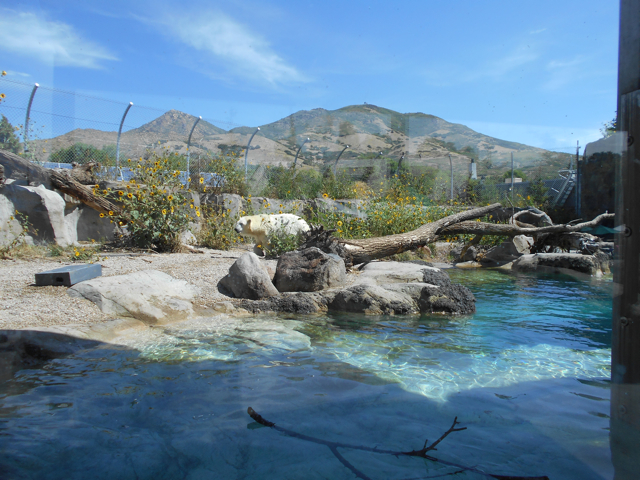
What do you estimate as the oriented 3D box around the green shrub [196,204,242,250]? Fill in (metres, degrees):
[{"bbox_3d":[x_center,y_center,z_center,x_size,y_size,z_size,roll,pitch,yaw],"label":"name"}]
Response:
[{"bbox_3d":[-2.745,-0.338,13.000,1.200,1.250,1.050,0,3,0],"label":"green shrub"}]

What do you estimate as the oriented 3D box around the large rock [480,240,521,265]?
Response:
[{"bbox_3d":[4.055,0.303,10.800,0.880,0.520,0.750,1,3,20],"label":"large rock"}]

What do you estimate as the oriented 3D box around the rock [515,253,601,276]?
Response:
[{"bbox_3d":[4.743,0.489,9.600,1.750,0.420,0.850,1,3,25],"label":"rock"}]

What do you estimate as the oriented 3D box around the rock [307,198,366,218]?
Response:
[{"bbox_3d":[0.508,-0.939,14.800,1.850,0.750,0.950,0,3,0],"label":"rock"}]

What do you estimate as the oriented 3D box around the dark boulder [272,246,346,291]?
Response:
[{"bbox_3d":[-0.132,0.425,6.700,0.980,0.620,0.750,0,3,0],"label":"dark boulder"}]

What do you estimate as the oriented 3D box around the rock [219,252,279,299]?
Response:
[{"bbox_3d":[-0.937,0.478,6.300,0.780,0.600,0.650,0,3,0],"label":"rock"}]

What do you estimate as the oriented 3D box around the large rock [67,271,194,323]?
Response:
[{"bbox_3d":[-2.223,0.670,5.700,1.420,0.400,1.100,-1,3,-20],"label":"large rock"}]

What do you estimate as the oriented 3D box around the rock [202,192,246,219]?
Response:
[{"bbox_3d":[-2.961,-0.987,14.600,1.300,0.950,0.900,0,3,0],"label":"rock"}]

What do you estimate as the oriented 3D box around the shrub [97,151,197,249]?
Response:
[{"bbox_3d":[-4.381,-0.936,12.000,2.350,2.450,1.950,-1,3,-20],"label":"shrub"}]

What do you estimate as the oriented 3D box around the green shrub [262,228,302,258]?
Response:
[{"bbox_3d":[-0.850,0.057,10.900,0.900,0.720,0.800,0,3,0],"label":"green shrub"}]

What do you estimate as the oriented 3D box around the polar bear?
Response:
[{"bbox_3d":[-1.126,-0.107,11.400,1.900,1.020,0.720,0,3,0],"label":"polar bear"}]

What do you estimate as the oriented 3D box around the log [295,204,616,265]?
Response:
[{"bbox_3d":[2.950,-0.119,9.605,6.450,1.200,1.000,-1,3,-14],"label":"log"}]

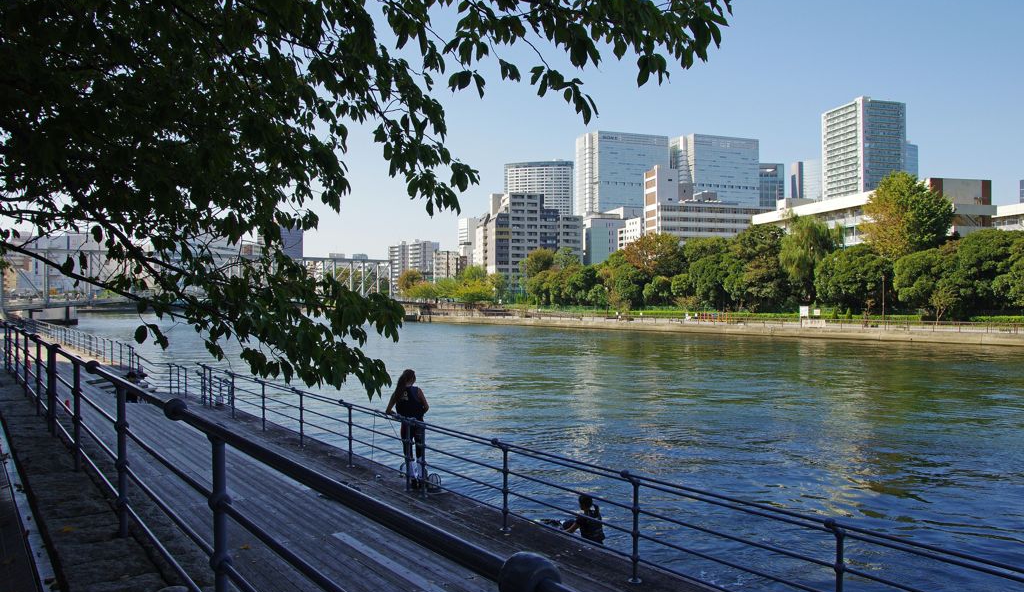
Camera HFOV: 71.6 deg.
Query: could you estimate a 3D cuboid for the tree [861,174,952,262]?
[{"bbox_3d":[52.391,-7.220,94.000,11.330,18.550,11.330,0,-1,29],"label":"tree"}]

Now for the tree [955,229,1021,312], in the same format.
[{"bbox_3d":[52.400,-2.550,78.030,7.500,9.520,7.200,0,-1,34],"label":"tree"}]

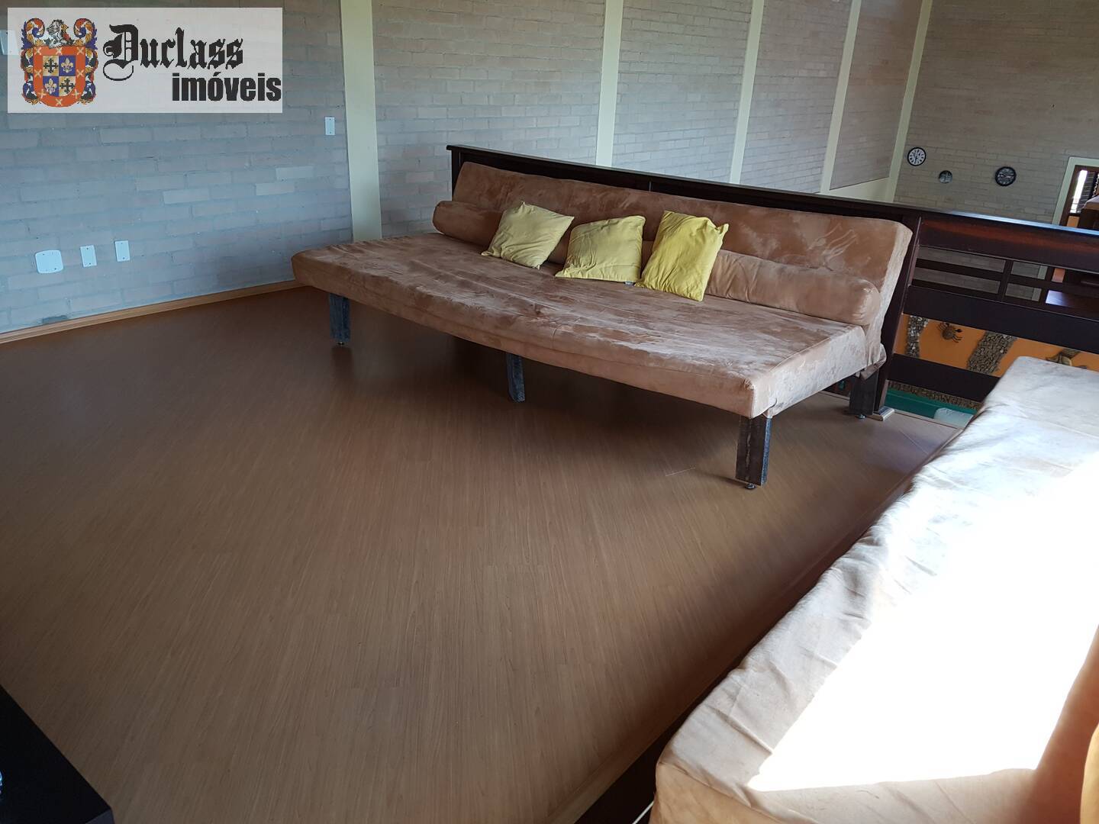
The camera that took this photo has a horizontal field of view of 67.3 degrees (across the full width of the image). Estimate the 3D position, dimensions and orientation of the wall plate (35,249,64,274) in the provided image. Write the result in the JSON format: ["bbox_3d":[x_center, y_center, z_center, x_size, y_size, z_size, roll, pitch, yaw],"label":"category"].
[{"bbox_3d":[-2.667,-0.800,4.404,0.010,0.117,0.122,20,29,36],"label":"wall plate"}]

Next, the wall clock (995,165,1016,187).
[{"bbox_3d":[6.846,-3.529,12.379,0.290,0.290,0.045,20,29,36],"label":"wall clock"}]

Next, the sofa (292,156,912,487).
[{"bbox_3d":[0.119,-0.581,3.950,2.607,0.923,1.250,20,29,35],"label":"sofa"}]

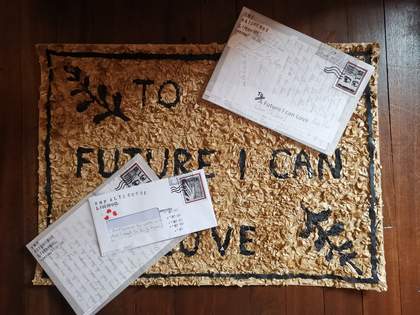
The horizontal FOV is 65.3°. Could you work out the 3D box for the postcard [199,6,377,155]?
[{"bbox_3d":[0.143,-0.137,0.595,0.260,0.005,0.178,25,90,1],"label":"postcard"}]

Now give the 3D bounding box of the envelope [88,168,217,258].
[{"bbox_3d":[-0.103,0.102,0.600,0.220,0.005,0.109,-15,89,0],"label":"envelope"}]

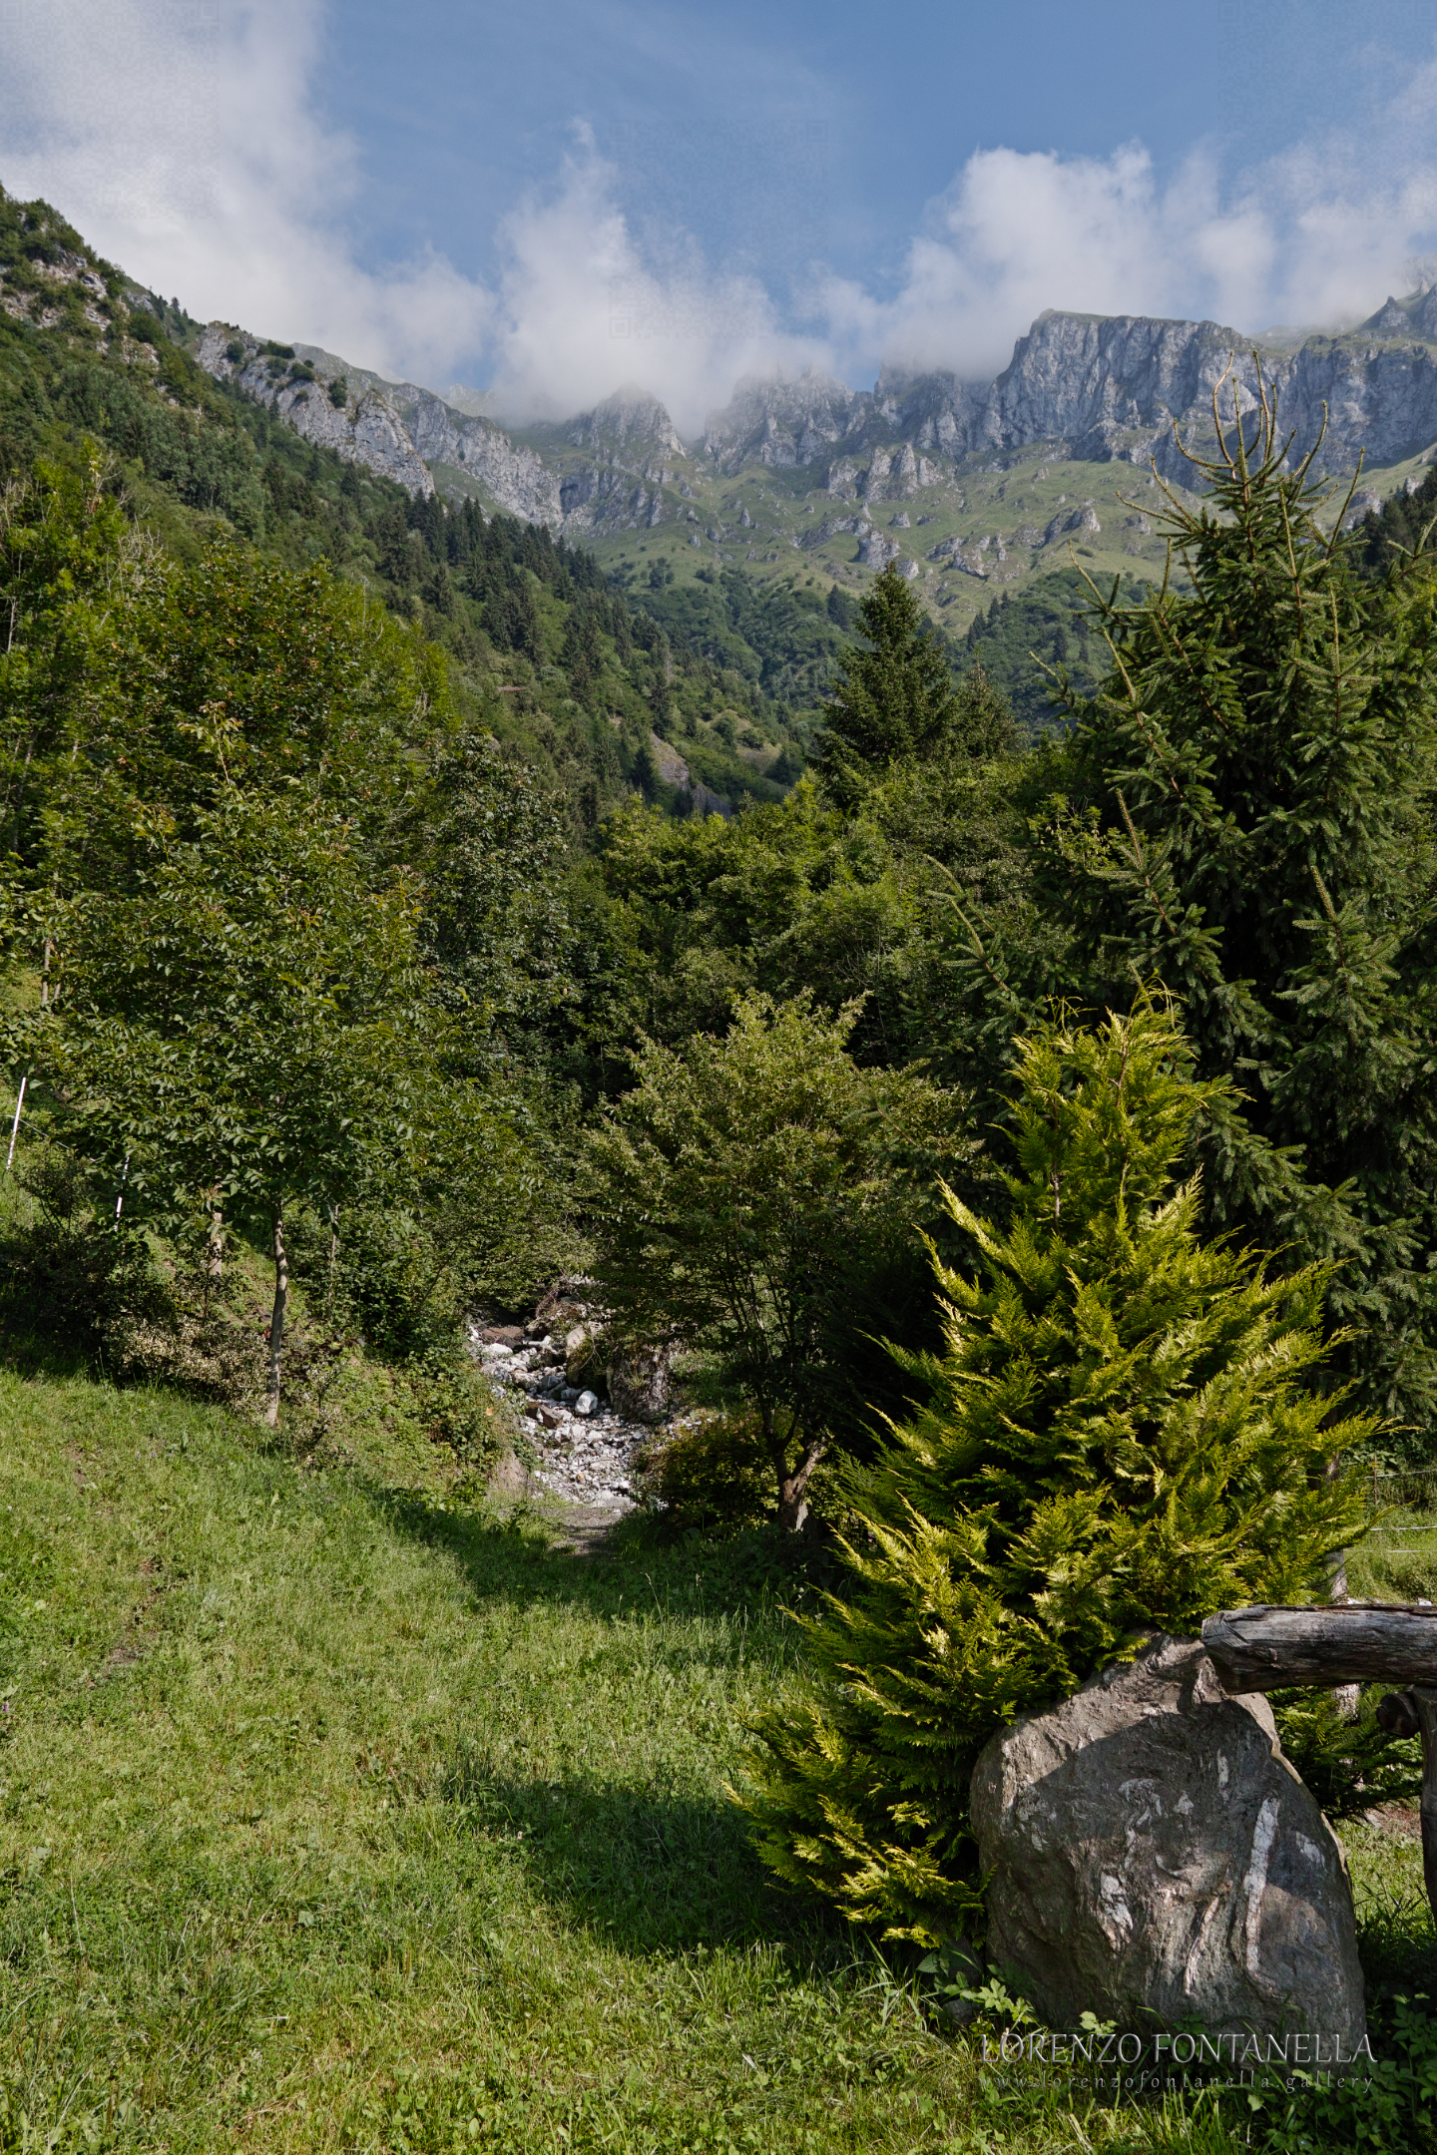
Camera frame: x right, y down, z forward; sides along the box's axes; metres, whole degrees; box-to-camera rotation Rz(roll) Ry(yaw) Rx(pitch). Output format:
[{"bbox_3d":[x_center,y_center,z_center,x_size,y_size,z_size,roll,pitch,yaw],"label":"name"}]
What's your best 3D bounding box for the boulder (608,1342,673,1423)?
[{"bbox_3d":[-0.979,3.790,20.000,0.791,0.962,0.712,0,-11,0],"label":"boulder"}]

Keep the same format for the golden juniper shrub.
[{"bbox_3d":[0.872,0.919,4.450,1.648,2.334,1.598,0,-11,0],"label":"golden juniper shrub"}]

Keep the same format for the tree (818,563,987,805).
[{"bbox_3d":[4.339,-5.902,40.000,4.481,14.830,4.481,0,-11,0],"label":"tree"}]

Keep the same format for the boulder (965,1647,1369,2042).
[{"bbox_3d":[0.995,1.684,3.600,0.880,0.837,0.660,2,-11,-8],"label":"boulder"}]

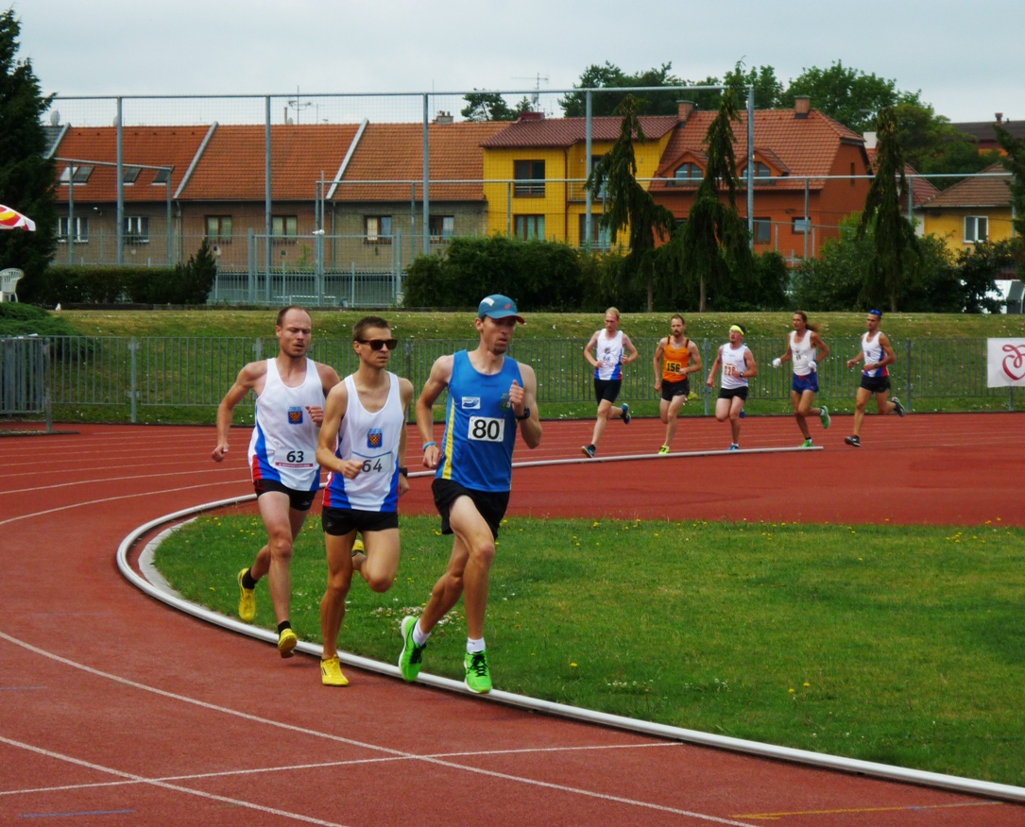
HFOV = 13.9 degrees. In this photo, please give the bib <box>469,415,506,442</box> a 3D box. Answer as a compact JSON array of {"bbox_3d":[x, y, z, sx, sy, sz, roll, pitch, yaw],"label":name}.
[{"bbox_3d":[-0.111,0.070,18.200,0.158,0.105,0.015,5,5,-16],"label":"bib"}]

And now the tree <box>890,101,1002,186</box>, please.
[{"bbox_3d":[27.015,-14.273,262.000,7.200,10.500,7.000,0,1,0],"label":"tree"}]

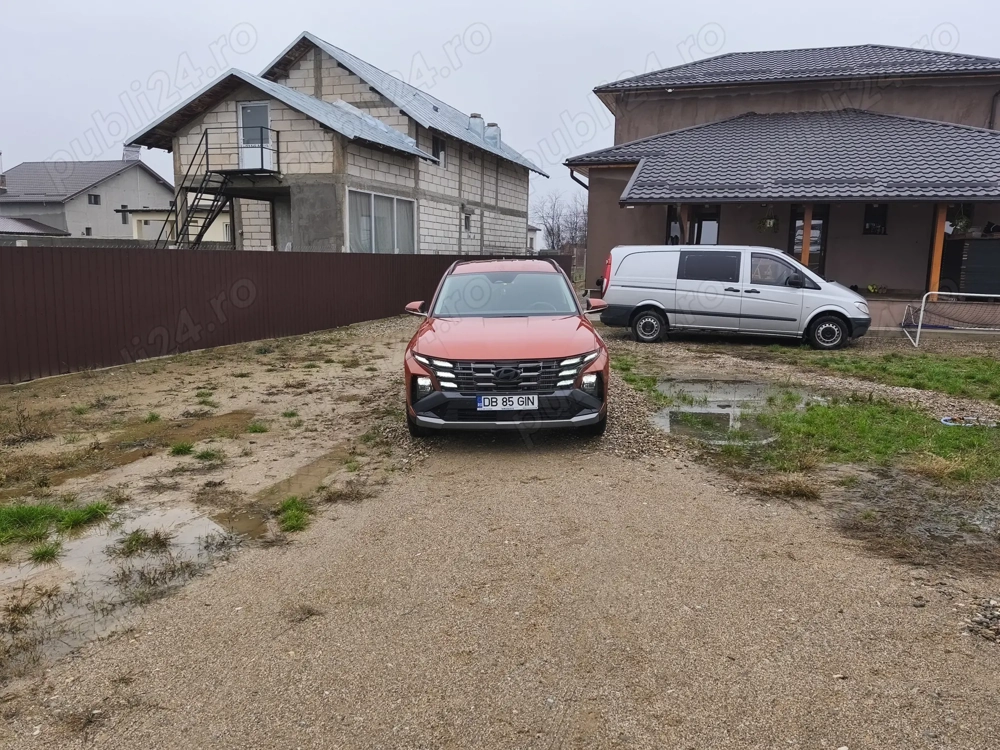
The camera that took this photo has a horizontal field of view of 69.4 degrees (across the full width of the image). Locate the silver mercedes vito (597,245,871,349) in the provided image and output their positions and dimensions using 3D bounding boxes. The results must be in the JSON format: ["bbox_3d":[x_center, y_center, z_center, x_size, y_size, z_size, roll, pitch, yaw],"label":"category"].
[{"bbox_3d":[4.926,-1.671,15.067,5.200,1.920,1.950,3,10,16],"label":"silver mercedes vito"}]

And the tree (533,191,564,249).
[{"bbox_3d":[4.365,-13.050,65.000,3.000,6.900,2.900,1,9,0],"label":"tree"}]

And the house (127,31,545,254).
[{"bbox_3d":[-4.306,-6.827,26.324,7.860,8.200,17.950,4,10,18],"label":"house"}]

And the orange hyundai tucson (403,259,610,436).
[{"bbox_3d":[0.061,-0.473,8.253,1.920,1.650,4.520,1,9,0],"label":"orange hyundai tucson"}]

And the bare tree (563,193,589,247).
[{"bbox_3d":[6.975,-13.005,65.000,2.800,6.900,2.800,1,9,0],"label":"bare tree"}]

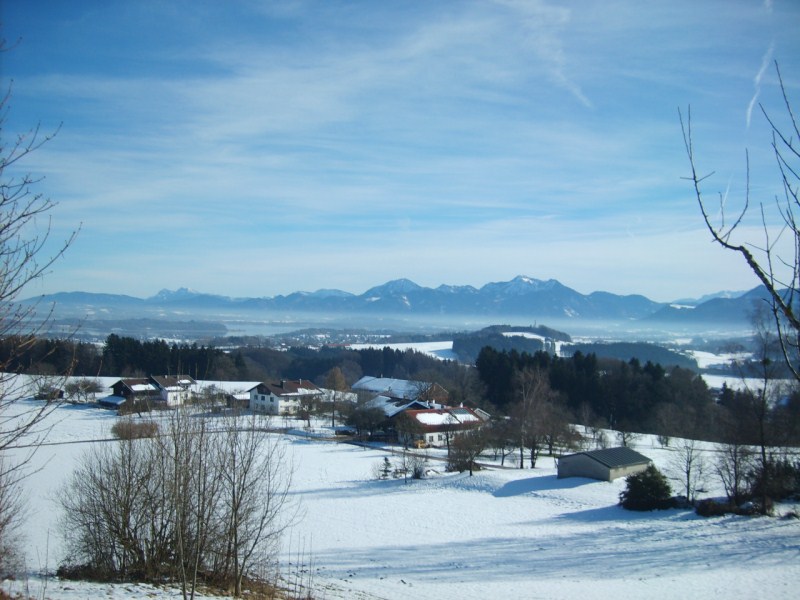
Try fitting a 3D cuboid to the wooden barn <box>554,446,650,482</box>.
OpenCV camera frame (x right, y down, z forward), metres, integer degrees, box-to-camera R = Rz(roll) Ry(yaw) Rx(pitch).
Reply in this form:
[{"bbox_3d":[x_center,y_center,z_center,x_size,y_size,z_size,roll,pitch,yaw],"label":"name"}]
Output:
[{"bbox_3d":[43.974,35.101,172.943,15.200,5.851,13.000,2,-1,-41],"label":"wooden barn"}]

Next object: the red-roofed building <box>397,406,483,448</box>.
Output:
[{"bbox_3d":[9.873,33.198,214.757,20.800,7.708,15.000,2,-1,-36],"label":"red-roofed building"}]

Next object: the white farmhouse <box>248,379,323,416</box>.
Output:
[{"bbox_3d":[-34.905,29.556,247.751,16.900,8.760,16.000,2,-1,-45],"label":"white farmhouse"}]

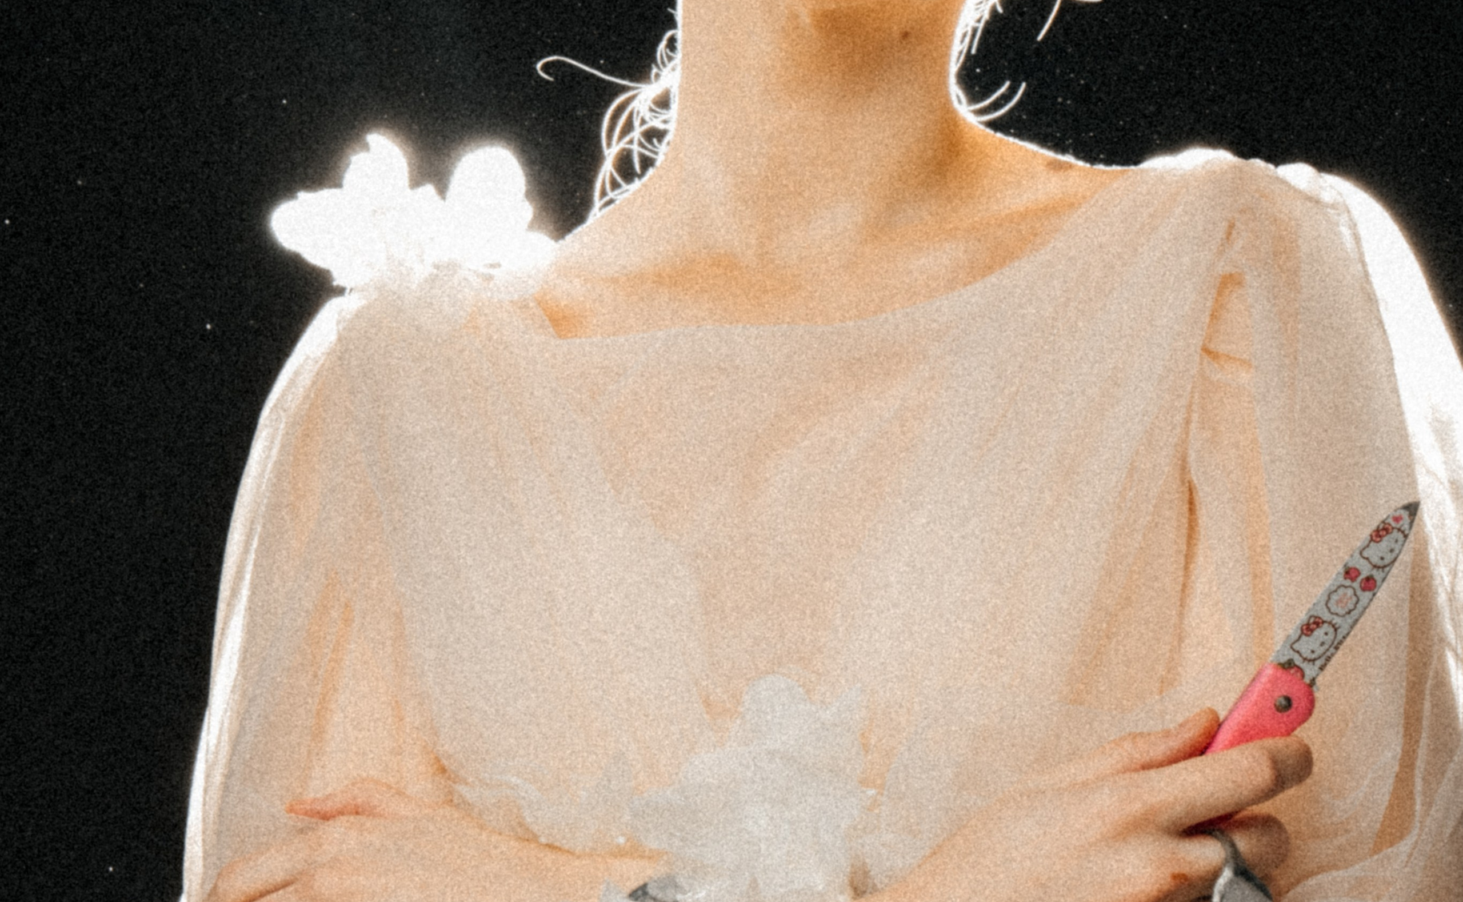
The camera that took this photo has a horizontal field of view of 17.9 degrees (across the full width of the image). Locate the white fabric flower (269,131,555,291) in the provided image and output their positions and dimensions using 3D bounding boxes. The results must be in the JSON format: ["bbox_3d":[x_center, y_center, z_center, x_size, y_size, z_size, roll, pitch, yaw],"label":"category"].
[{"bbox_3d":[-0.113,-0.084,1.630,0.100,0.056,0.080,-1,-12,6],"label":"white fabric flower"}]

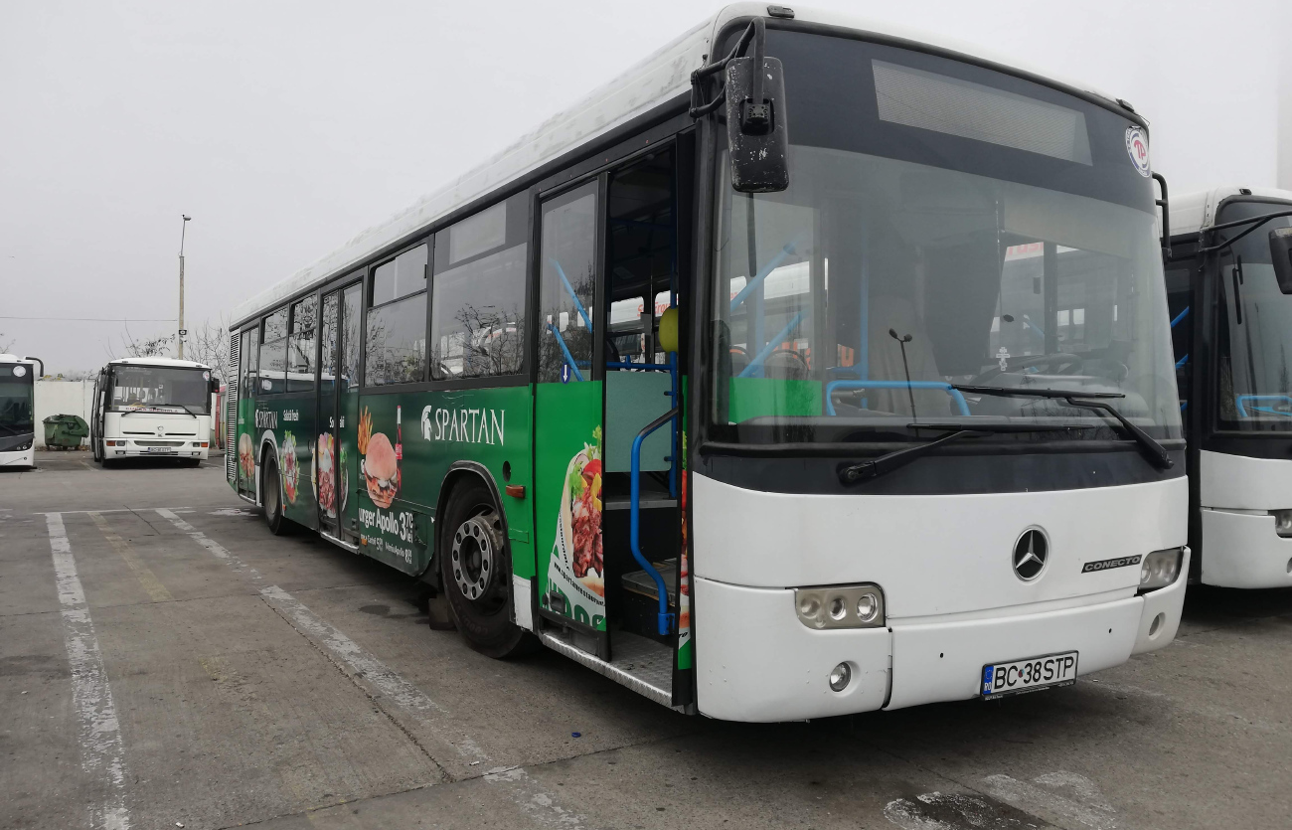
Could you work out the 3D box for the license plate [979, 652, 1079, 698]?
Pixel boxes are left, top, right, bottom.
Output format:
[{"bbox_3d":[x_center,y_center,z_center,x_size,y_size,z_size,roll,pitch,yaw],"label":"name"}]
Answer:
[{"bbox_3d":[1.446,0.966,3.773,0.530,0.122,0.020,1,4,-30],"label":"license plate"}]

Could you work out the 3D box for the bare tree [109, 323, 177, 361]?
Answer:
[{"bbox_3d":[-20.992,-1.273,42.000,3.000,5.150,3.000,1,0,-27],"label":"bare tree"}]

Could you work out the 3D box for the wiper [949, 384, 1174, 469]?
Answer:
[{"bbox_3d":[1.652,0.052,3.918,1.370,0.320,0.120,1,0,-30],"label":"wiper"}]

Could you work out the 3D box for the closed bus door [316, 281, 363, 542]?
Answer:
[{"bbox_3d":[-2.374,-0.014,7.871,0.100,1.950,1.300,1,0,-30],"label":"closed bus door"}]

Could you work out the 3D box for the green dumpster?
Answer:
[{"bbox_3d":[-21.291,0.626,37.000,1.320,1.320,1.370,1,0,-45],"label":"green dumpster"}]

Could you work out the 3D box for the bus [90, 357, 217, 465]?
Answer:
[{"bbox_3d":[-15.492,-0.058,31.094,2.520,3.030,11.600,1,0,-30],"label":"bus"}]

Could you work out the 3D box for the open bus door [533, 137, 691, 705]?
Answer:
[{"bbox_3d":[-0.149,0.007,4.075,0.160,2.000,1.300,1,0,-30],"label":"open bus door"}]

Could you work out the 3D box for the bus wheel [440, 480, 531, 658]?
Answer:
[{"bbox_3d":[-0.792,0.747,5.370,0.310,1.000,1.000,1,0,-37],"label":"bus wheel"}]

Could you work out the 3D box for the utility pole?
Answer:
[{"bbox_3d":[-20.206,-3.718,44.000,0.550,10.060,0.400,0,0,17],"label":"utility pole"}]

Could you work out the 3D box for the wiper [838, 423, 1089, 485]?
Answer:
[{"bbox_3d":[1.179,0.128,3.626,1.210,0.210,0.110,1,0,-30],"label":"wiper"}]

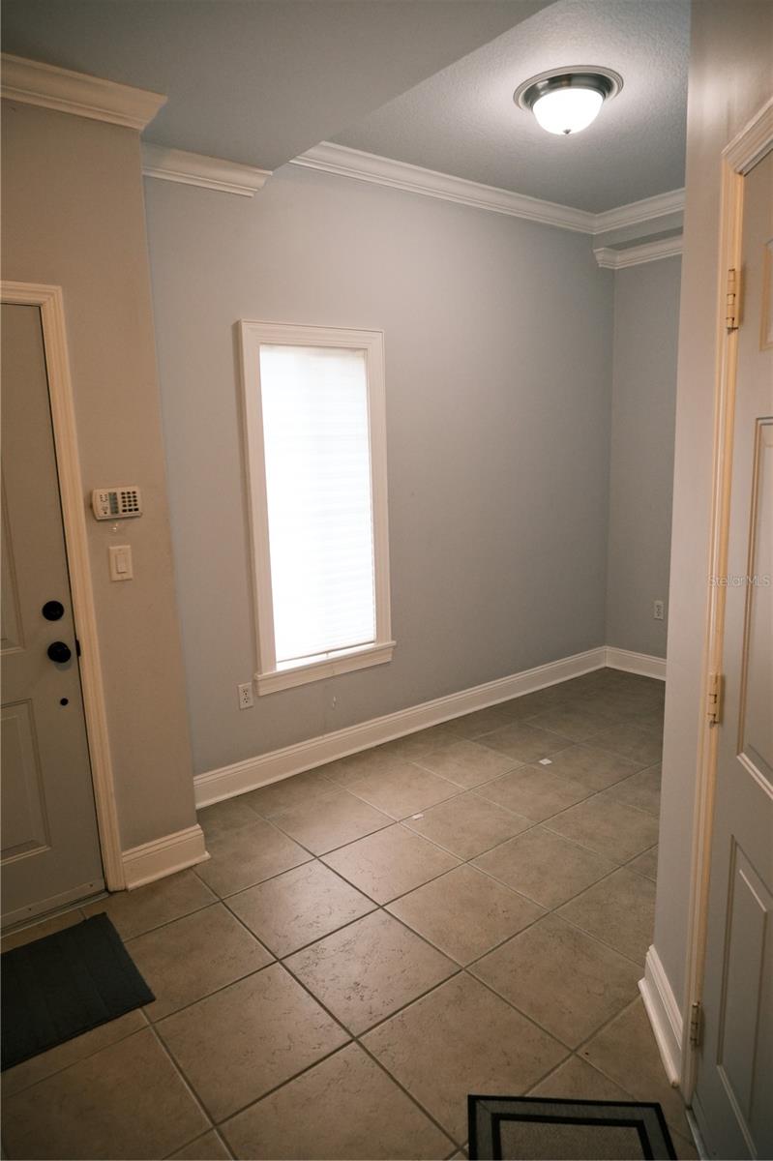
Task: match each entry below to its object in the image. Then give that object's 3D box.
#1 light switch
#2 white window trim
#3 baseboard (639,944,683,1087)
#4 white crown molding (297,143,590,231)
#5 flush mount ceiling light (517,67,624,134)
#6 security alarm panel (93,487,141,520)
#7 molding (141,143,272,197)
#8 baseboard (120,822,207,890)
[{"bbox_3d":[-0.921,-0.059,2.582,0.071,0.118,0.012,-10,14,-37],"label":"light switch"},{"bbox_3d":[-0.314,-0.344,3.569,0.826,1.677,0.081,-10,14,-37],"label":"white window trim"},{"bbox_3d":[0.742,1.155,2.009,0.030,0.146,0.354,0,11,7],"label":"baseboard"},{"bbox_3d":[0.420,-1.998,3.820,2.251,0.085,0.083,-10,14,-37],"label":"white crown molding"},{"bbox_3d":[0.693,-1.790,2.845,0.409,0.147,0.409,-2,11,0],"label":"flush mount ceiling light"},{"bbox_3d":[-0.921,-0.265,2.539,0.153,0.102,0.027,-10,14,-37],"label":"security alarm panel"},{"bbox_3d":[-0.751,-1.625,2.945,0.632,0.087,0.083,-10,14,-37],"label":"molding"},{"bbox_3d":[-0.834,1.049,2.826,0.328,0.145,0.029,-10,14,-37],"label":"baseboard"}]

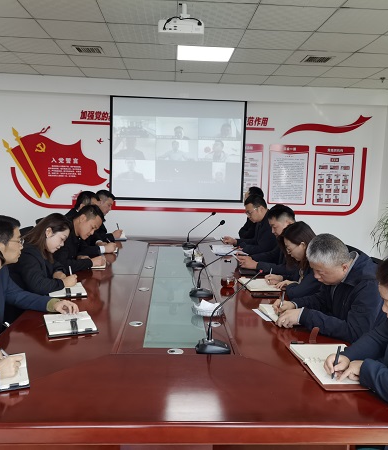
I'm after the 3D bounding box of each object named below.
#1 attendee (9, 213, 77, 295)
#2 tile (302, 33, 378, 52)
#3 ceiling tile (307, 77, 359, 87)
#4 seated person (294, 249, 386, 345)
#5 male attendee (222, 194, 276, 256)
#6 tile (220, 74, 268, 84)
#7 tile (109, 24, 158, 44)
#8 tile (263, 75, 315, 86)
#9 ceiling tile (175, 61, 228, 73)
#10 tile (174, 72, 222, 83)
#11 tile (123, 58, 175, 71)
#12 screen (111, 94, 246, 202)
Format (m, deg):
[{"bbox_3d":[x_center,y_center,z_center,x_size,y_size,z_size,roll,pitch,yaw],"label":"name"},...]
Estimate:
[{"bbox_3d":[-0.955,0.519,2.880,0.540,1.168,0.480,1,6,-3],"label":"attendee"},{"bbox_3d":[1.341,-1.708,4.375,0.600,0.020,0.600,2,6,-3],"label":"tile"},{"bbox_3d":[1.854,-1.886,6.194,0.600,0.020,0.600,2,6,-3],"label":"ceiling tile"},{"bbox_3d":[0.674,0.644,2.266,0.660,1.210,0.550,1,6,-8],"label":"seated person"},{"bbox_3d":[0.600,0.379,4.152,0.700,1.280,0.520,1,6,-11],"label":"male attendee"},{"bbox_3d":[0.654,-1.924,6.164,0.600,0.015,0.600,2,6,-3],"label":"tile"},{"bbox_3d":[-0.453,-1.757,4.285,0.600,0.020,0.600,1,6,-3],"label":"tile"},{"bbox_3d":[1.253,-1.909,6.186,0.600,0.020,0.636,1,6,-3],"label":"tile"},{"bbox_3d":[0.086,-1.869,5.506,0.600,0.020,0.600,2,6,-3],"label":"ceiling tile"},{"bbox_3d":[0.057,-1.934,6.102,0.600,0.020,0.600,2,6,-3],"label":"tile"},{"bbox_3d":[-0.516,-1.892,5.496,0.600,0.015,0.600,2,6,-3],"label":"tile"},{"bbox_3d":[-0.217,-1.043,6.589,1.887,1.430,0.040,1,6,-3],"label":"screen"}]

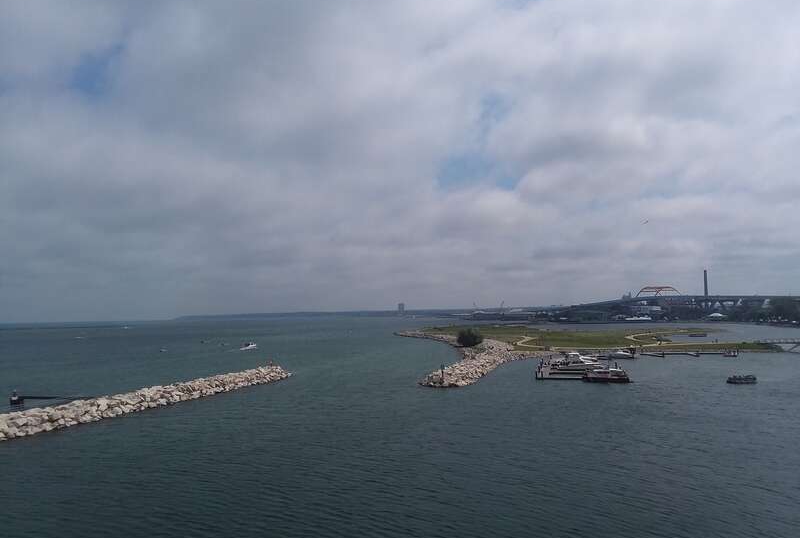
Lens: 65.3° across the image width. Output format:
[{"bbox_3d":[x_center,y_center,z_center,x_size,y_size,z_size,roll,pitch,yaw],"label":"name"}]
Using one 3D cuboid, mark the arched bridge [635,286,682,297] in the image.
[{"bbox_3d":[515.502,47.554,1246.795,34.000,25.000,165.000,-1,-4,3],"label":"arched bridge"}]

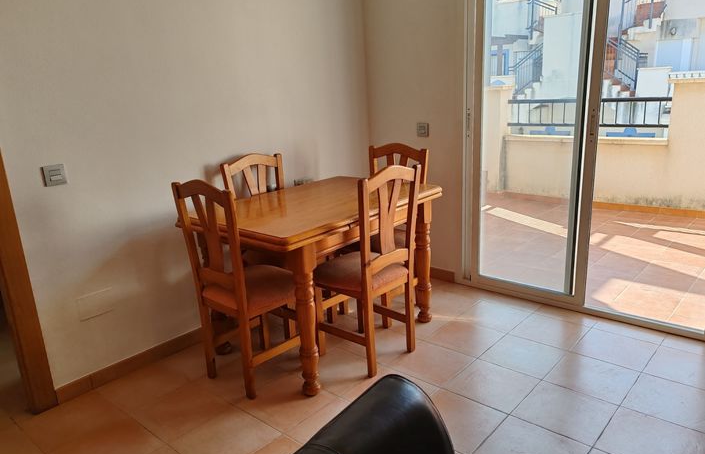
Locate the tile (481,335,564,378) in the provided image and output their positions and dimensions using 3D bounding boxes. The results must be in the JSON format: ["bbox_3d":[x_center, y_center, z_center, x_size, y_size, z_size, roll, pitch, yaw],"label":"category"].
[{"bbox_3d":[0.861,0.648,2.764,0.330,0.010,0.330,11,21,40],"label":"tile"}]

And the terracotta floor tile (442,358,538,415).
[{"bbox_3d":[0.643,0.731,2.532,0.330,0.010,0.330,11,21,40],"label":"terracotta floor tile"}]

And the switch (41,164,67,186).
[{"bbox_3d":[-1.284,-0.223,2.369,0.017,0.084,0.084,11,21,40],"label":"switch"}]

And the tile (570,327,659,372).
[{"bbox_3d":[1.330,0.618,2.790,0.330,0.010,0.330,11,21,40],"label":"tile"}]

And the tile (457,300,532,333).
[{"bbox_3d":[0.831,0.526,3.227,0.330,0.010,0.330,11,21,40],"label":"tile"}]

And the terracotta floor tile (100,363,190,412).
[{"bbox_3d":[-1.025,0.768,2.671,0.330,0.010,0.330,11,21,40],"label":"terracotta floor tile"}]

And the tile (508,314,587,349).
[{"bbox_3d":[1.079,0.568,3.003,0.330,0.010,0.330,11,21,40],"label":"tile"}]

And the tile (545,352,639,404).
[{"bbox_3d":[1.116,0.702,2.557,0.330,0.010,0.330,11,21,40],"label":"tile"}]

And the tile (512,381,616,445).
[{"bbox_3d":[0.896,0.779,2.317,0.330,0.010,0.330,11,21,40],"label":"tile"}]

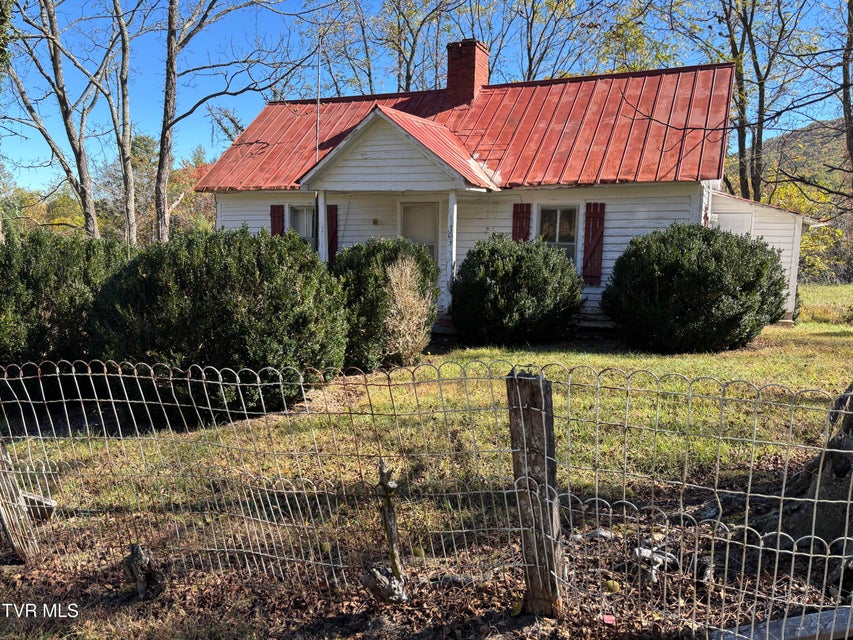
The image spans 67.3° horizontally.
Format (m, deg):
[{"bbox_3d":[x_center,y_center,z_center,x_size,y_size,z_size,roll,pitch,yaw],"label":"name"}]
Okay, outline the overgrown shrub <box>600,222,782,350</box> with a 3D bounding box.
[{"bbox_3d":[4.028,-0.526,9.699,2.620,1.880,2.400,4,11,23],"label":"overgrown shrub"}]

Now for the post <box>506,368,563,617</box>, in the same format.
[{"bbox_3d":[0.436,0.688,2.530,0.150,0.990,0.135,-1,11,22],"label":"post"}]

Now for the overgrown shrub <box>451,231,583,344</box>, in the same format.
[{"bbox_3d":[1.422,-0.509,10.064,2.080,1.660,1.950,4,11,23],"label":"overgrown shrub"}]

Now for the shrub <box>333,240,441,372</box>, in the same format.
[{"bbox_3d":[-0.495,-0.234,7.744,1.400,1.580,1.400,0,10,0],"label":"shrub"}]

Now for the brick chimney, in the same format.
[{"bbox_3d":[0.903,-5.231,13.801,0.650,1.270,0.860,4,11,23],"label":"brick chimney"}]

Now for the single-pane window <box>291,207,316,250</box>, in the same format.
[{"bbox_3d":[-2.576,-1.717,13.474,0.740,1.360,0.100,4,11,23],"label":"single-pane window"}]

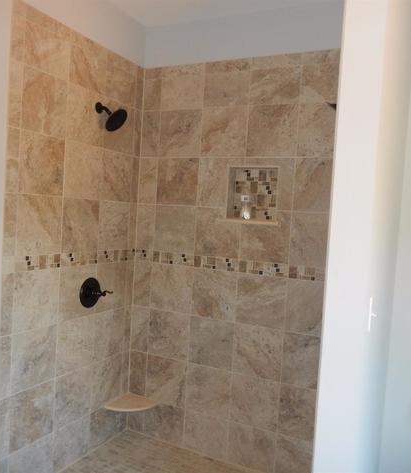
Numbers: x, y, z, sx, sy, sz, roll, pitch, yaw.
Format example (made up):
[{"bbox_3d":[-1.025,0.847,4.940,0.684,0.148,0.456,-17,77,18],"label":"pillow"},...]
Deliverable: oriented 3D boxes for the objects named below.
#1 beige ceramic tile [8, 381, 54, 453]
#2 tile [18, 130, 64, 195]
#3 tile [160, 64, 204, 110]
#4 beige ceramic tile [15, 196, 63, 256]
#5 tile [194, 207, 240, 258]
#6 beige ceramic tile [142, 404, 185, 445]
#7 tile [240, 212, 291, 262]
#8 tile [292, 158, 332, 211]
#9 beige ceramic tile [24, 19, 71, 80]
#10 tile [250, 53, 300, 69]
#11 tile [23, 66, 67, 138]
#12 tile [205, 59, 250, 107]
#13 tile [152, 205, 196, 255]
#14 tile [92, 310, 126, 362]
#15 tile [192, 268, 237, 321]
[{"bbox_3d":[-0.905,0.936,2.369,0.013,0.299,0.296,5,3,26],"label":"beige ceramic tile"},{"bbox_3d":[-0.831,-0.364,2.328,0.011,0.306,0.296,5,3,27],"label":"tile"},{"bbox_3d":[-0.140,-0.954,2.905,0.302,0.284,0.010,5,3,27],"label":"tile"},{"bbox_3d":[-0.843,-0.059,2.329,0.010,0.302,0.302,5,3,26],"label":"beige ceramic tile"},{"bbox_3d":[0.077,-0.021,2.824,0.303,0.305,0.013,5,3,26],"label":"tile"},{"bbox_3d":[-0.270,1.218,3.004,0.306,0.257,0.011,5,3,27],"label":"beige ceramic tile"},{"bbox_3d":[0.353,-0.003,2.681,0.302,0.302,0.010,5,3,26],"label":"tile"},{"bbox_3d":[0.648,-0.290,2.553,0.303,0.306,0.012,4,2,26],"label":"tile"},{"bbox_3d":[-0.798,-0.924,2.305,0.011,0.202,0.296,5,3,27],"label":"beige ceramic tile"},{"bbox_3d":[0.413,-1.009,2.636,0.302,0.062,0.010,5,3,26],"label":"tile"},{"bbox_3d":[-0.809,-0.669,2.309,0.010,0.302,0.302,5,3,26],"label":"tile"},{"bbox_3d":[0.130,-0.929,2.785,0.303,0.279,0.013,5,3,26],"label":"tile"},{"bbox_3d":[-0.194,-0.046,2.946,0.302,0.302,0.010,5,3,26],"label":"tile"},{"bbox_3d":[-0.616,0.626,2.903,0.013,0.302,0.293,5,3,26],"label":"tile"},{"bbox_3d":[0.055,0.361,2.840,0.303,0.303,0.013,5,3,26],"label":"tile"}]

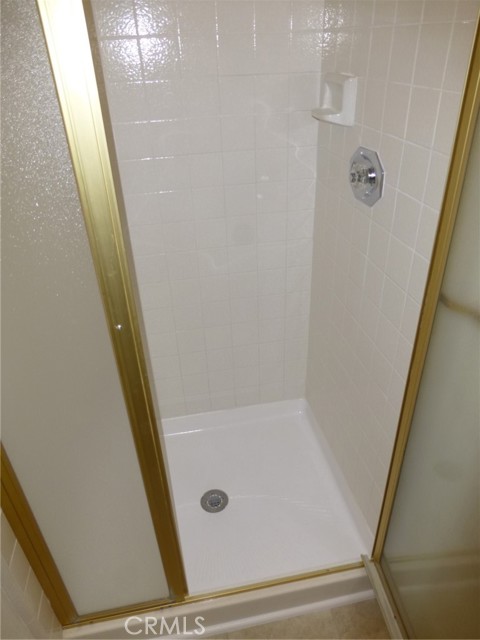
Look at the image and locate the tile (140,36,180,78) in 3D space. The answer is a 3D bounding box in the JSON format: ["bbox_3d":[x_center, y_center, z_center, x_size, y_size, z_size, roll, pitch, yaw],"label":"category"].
[{"bbox_3d":[-0.225,-0.746,1.263,0.108,0.108,0.009,-7,33,-8],"label":"tile"}]

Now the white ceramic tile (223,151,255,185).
[{"bbox_3d":[-0.001,-0.497,1.449,0.107,0.107,0.009,-8,31,-9],"label":"white ceramic tile"}]

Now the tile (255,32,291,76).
[{"bbox_3d":[0.095,-0.784,1.304,0.107,0.107,0.009,-8,31,-9],"label":"tile"}]

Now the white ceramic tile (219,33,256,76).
[{"bbox_3d":[-0.010,-0.770,1.287,0.107,0.107,0.009,-8,31,-9],"label":"white ceramic tile"}]

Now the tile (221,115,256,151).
[{"bbox_3d":[-0.005,-0.593,1.407,0.108,0.108,0.009,-7,33,-8],"label":"tile"}]

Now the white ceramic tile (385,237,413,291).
[{"bbox_3d":[0.386,-0.136,1.069,0.009,0.108,0.108,-7,33,-8],"label":"white ceramic tile"}]

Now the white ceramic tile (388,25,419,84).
[{"bbox_3d":[0.348,-0.558,0.932,0.009,0.108,0.108,-7,33,-8],"label":"white ceramic tile"}]

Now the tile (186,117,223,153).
[{"bbox_3d":[-0.111,-0.573,1.379,0.107,0.107,0.009,-8,31,-9],"label":"tile"}]

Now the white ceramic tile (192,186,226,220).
[{"bbox_3d":[-0.106,-0.390,1.487,0.107,0.107,0.009,-8,31,-9],"label":"white ceramic tile"}]

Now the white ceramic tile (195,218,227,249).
[{"bbox_3d":[-0.102,-0.304,1.566,0.108,0.108,0.009,-7,33,-8],"label":"white ceramic tile"}]

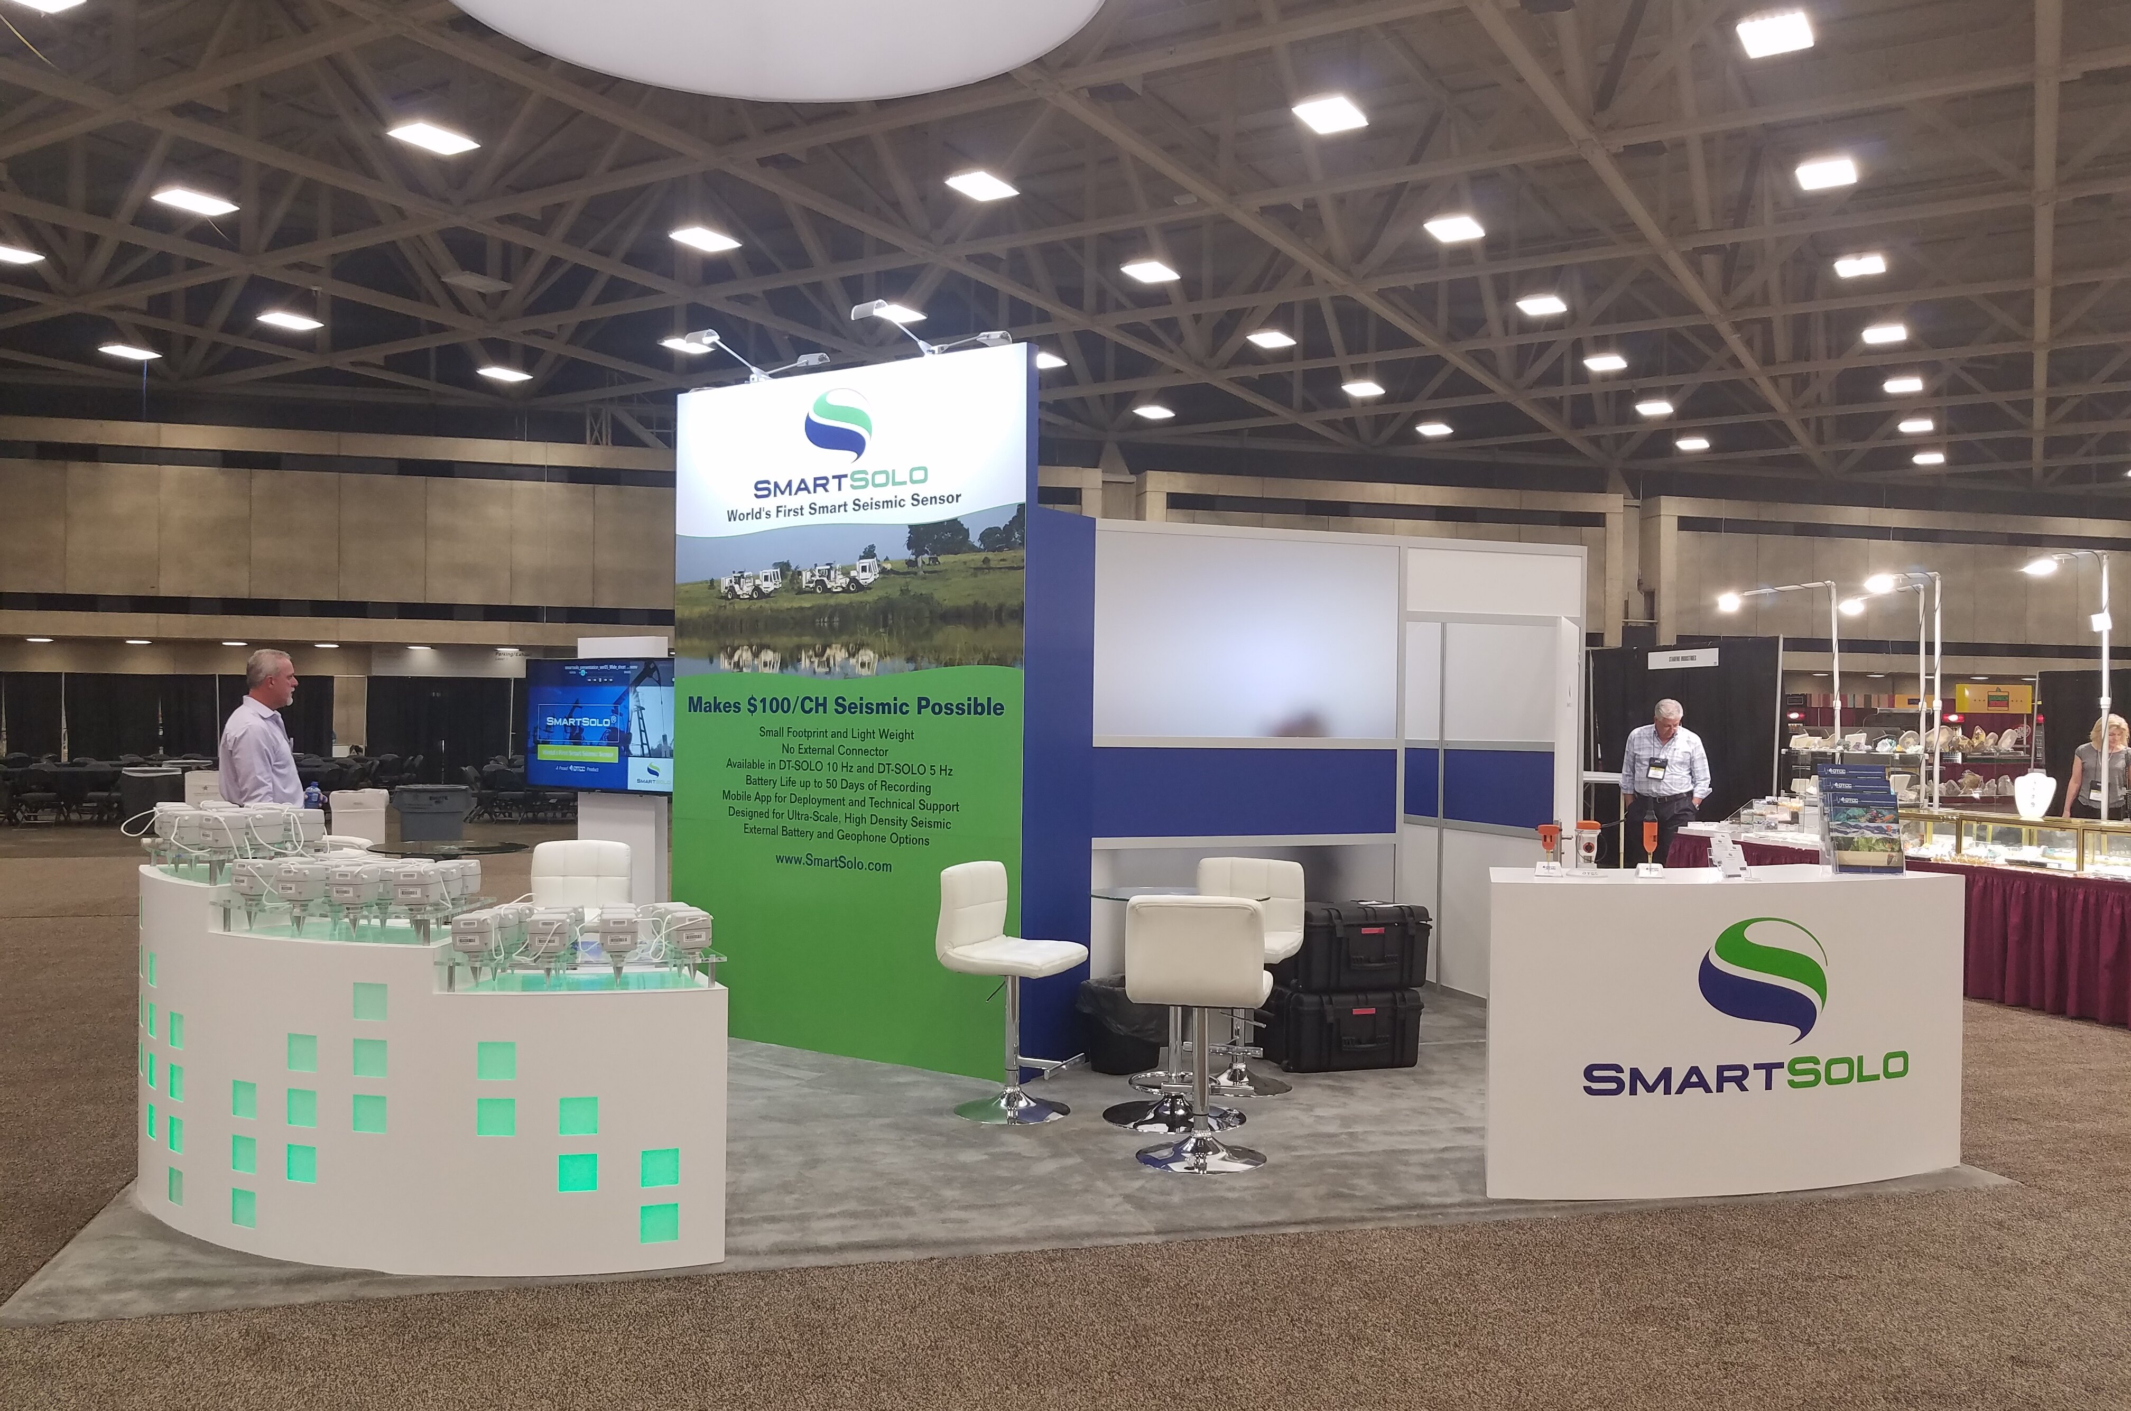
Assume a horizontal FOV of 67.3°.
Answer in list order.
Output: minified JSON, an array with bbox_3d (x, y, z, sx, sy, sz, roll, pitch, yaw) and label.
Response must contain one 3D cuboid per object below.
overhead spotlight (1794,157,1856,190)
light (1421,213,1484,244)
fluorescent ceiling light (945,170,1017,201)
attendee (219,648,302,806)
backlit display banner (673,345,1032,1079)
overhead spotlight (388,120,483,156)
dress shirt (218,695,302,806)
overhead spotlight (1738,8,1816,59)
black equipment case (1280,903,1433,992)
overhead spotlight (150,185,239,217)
[{"bbox_3d":[12.670,-8.867,26.635,0.800,0.130,1.200,0,0,31],"label":"overhead spotlight"},{"bbox_3d":[7.422,-9.104,30.490,0.780,0.120,1.200,1,0,31],"label":"light"},{"bbox_3d":[-1.429,-9.029,27.752,0.800,0.130,1.200,0,0,31],"label":"fluorescent ceiling light"},{"bbox_3d":[-3.328,0.662,6.595,0.360,1.778,0.500,1,0,-19],"label":"attendee"},{"bbox_3d":[-1.027,0.029,7.349,2.102,3.110,0.085,0,0,33],"label":"backlit display banner"},{"bbox_3d":[-10.139,-9.147,25.739,0.800,0.130,1.200,0,0,31],"label":"overhead spotlight"},{"bbox_3d":[-3.466,0.208,6.900,0.370,0.510,0.520,1,0,-24],"label":"dress shirt"},{"bbox_3d":[9.609,-9.097,21.609,0.780,0.120,1.200,1,0,31],"label":"overhead spotlight"},{"bbox_3d":[1.255,1.089,7.333,0.630,0.355,0.500,1,0,-19],"label":"black equipment case"},{"bbox_3d":[-16.076,-9.376,29.592,0.780,0.120,1.200,1,0,31],"label":"overhead spotlight"}]

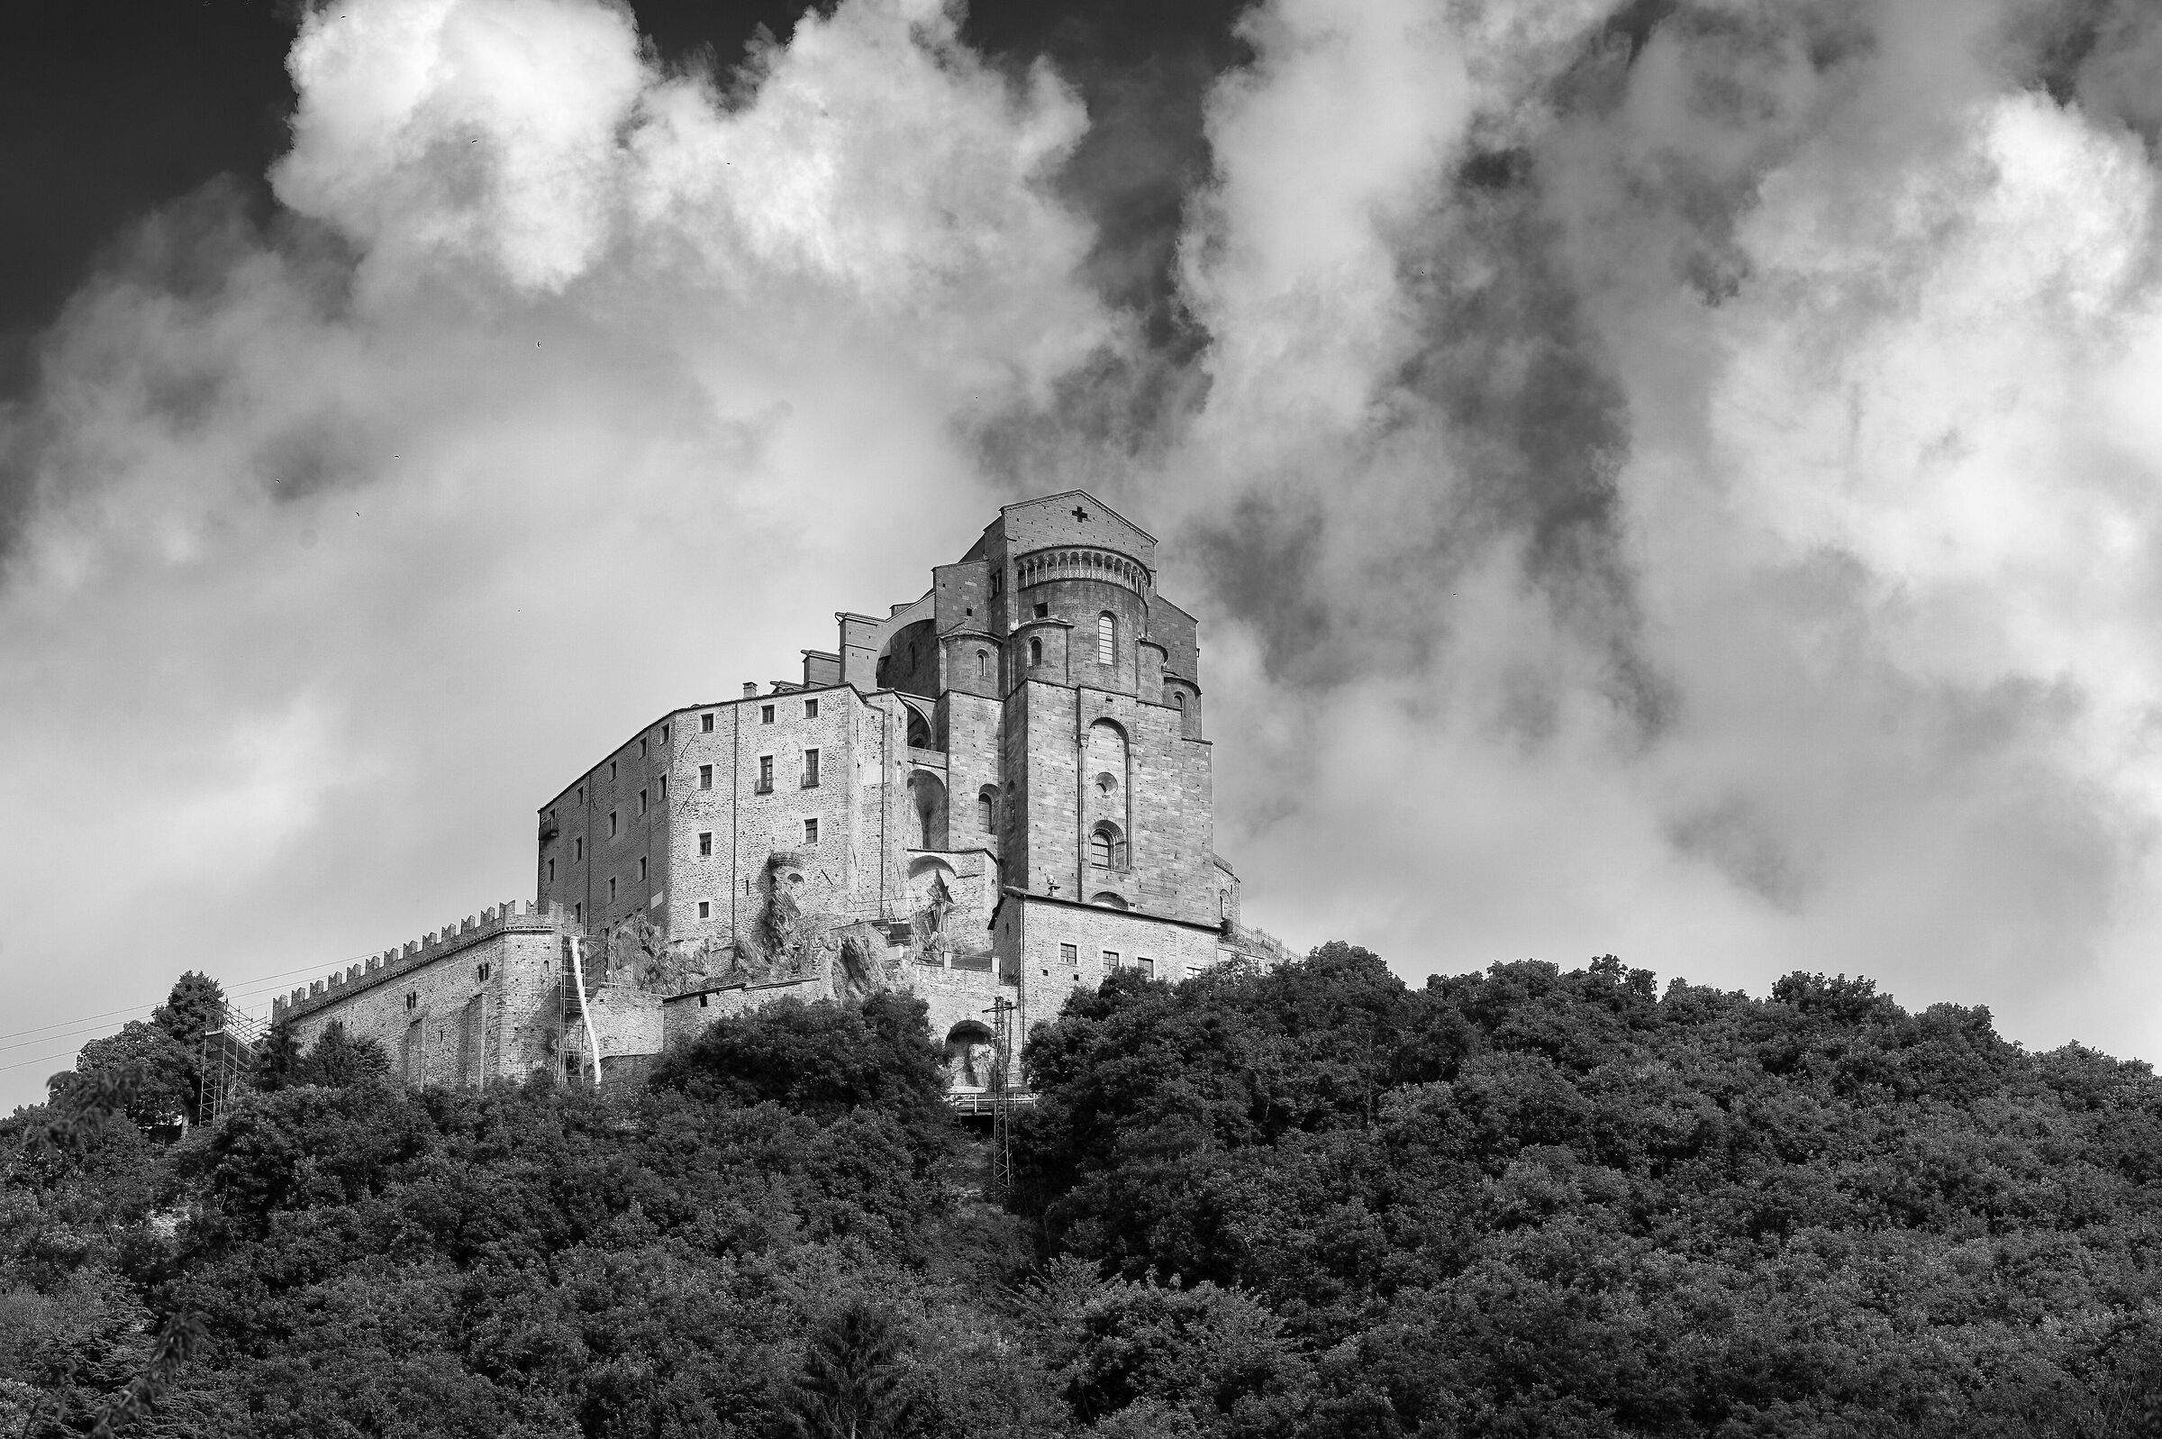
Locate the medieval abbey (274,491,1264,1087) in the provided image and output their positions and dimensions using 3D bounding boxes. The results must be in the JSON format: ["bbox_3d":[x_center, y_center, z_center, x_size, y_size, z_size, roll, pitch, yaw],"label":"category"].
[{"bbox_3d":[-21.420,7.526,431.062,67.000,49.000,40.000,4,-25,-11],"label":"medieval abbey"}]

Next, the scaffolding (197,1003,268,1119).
[{"bbox_3d":[-62.438,25.264,442.370,3.300,9.000,4.200,-13,-28,25],"label":"scaffolding"}]

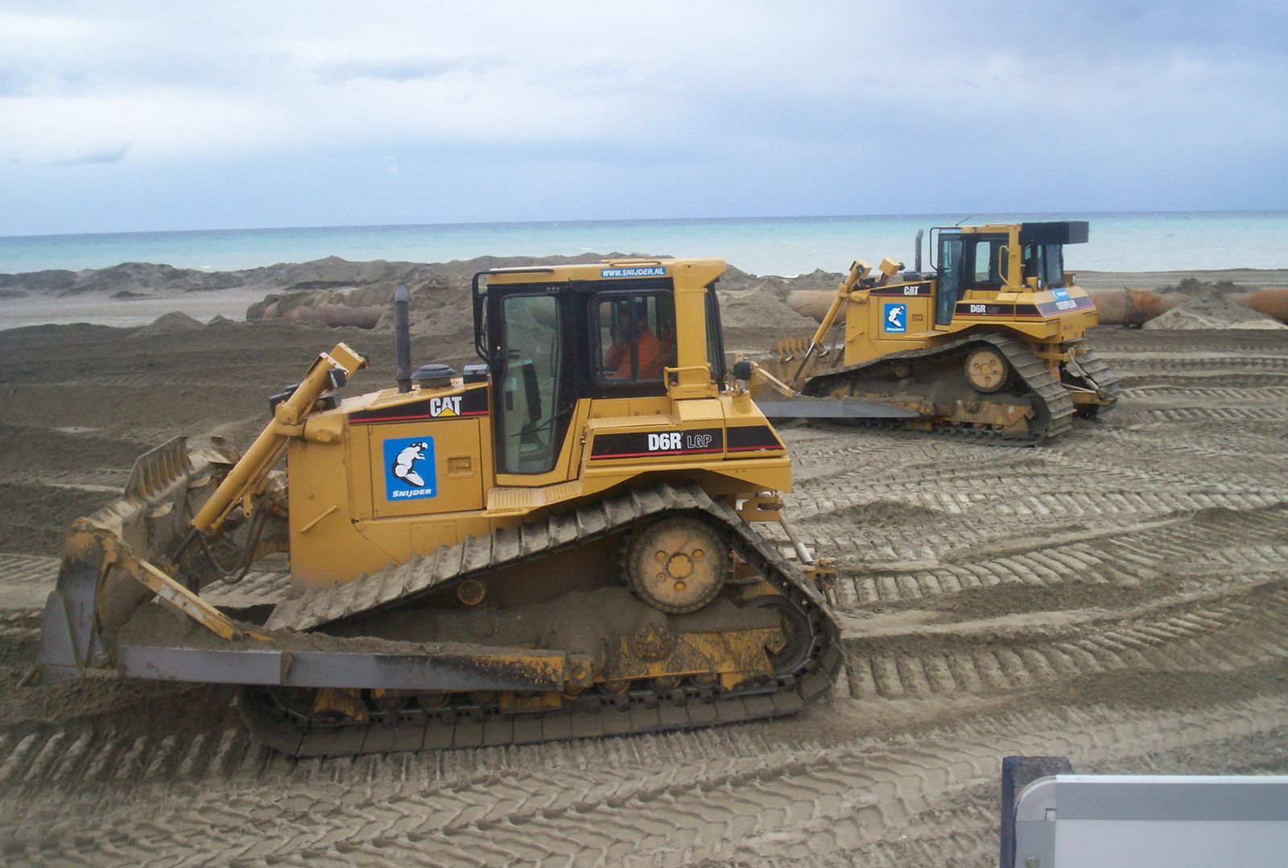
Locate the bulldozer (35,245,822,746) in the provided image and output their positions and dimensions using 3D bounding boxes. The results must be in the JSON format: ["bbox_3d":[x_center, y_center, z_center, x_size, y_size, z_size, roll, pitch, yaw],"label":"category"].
[{"bbox_3d":[-1.224,0.326,10.340,5.520,3.220,4.060,-3,7,-7],"label":"bulldozer"}]

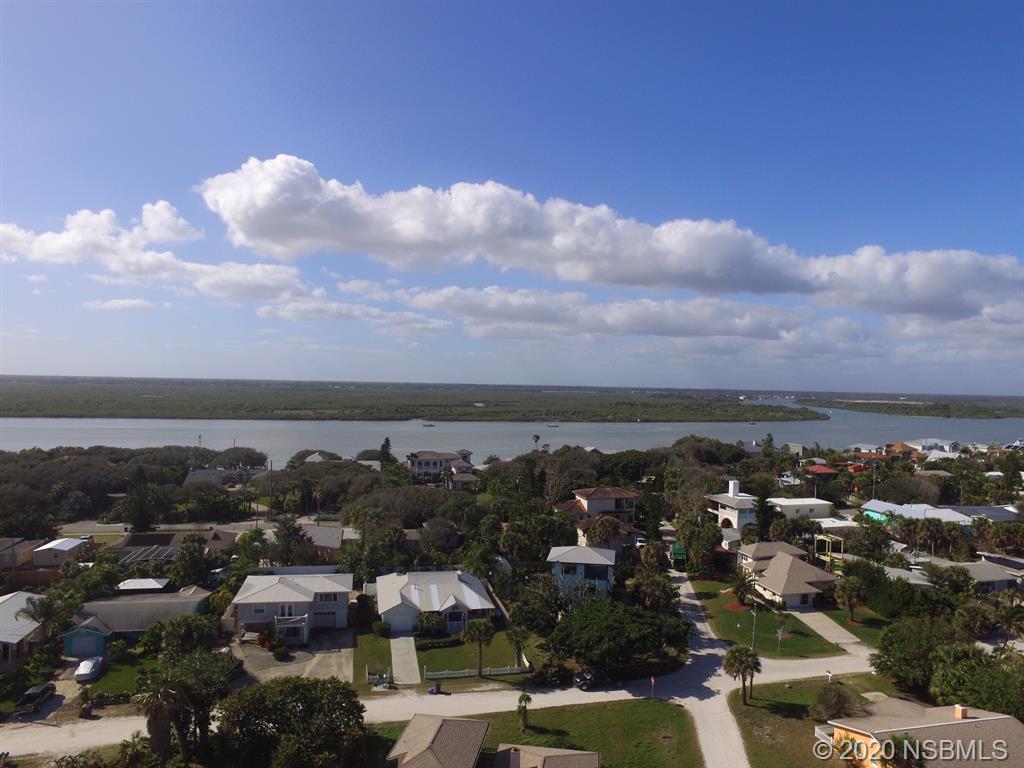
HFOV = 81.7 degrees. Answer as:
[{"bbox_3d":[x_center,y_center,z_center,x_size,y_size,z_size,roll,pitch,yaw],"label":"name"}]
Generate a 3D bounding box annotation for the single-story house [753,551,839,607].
[{"bbox_3d":[44.908,30.783,94.615,13.400,6.100,13.800,1,0,-12],"label":"single-story house"}]

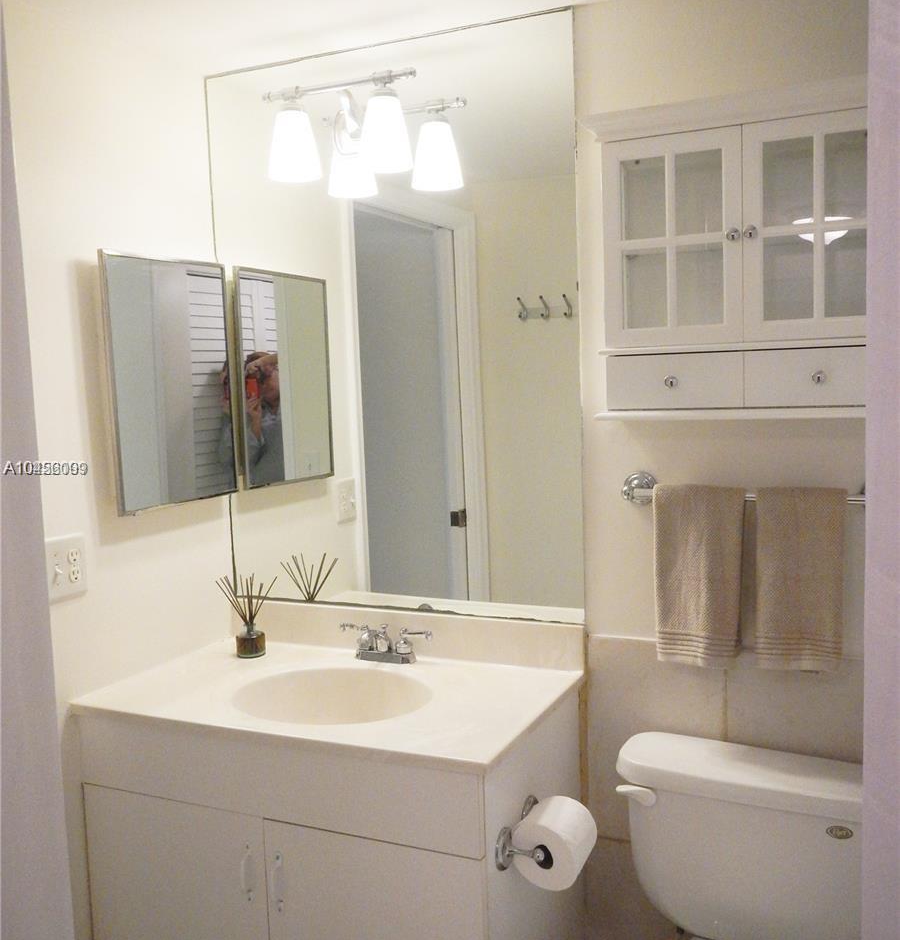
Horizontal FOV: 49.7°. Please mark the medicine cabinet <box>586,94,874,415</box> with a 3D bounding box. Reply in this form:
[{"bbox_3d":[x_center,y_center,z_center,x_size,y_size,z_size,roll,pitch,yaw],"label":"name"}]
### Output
[{"bbox_3d":[0.557,-0.386,1.819,0.567,0.576,0.178,1,6,24],"label":"medicine cabinet"}]

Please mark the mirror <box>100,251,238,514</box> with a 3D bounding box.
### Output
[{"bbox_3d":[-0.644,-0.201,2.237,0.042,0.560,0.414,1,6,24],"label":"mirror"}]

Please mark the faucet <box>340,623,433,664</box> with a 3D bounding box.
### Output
[{"bbox_3d":[-0.159,0.402,2.220,0.238,0.081,0.109,1,6,24],"label":"faucet"}]

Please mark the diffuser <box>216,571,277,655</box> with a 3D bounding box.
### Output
[{"bbox_3d":[-0.481,0.343,2.325,0.148,0.200,0.148,-2,5,0],"label":"diffuser"}]

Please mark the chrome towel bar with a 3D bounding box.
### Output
[{"bbox_3d":[0.593,0.046,1.903,0.520,0.067,0.081,1,6,24],"label":"chrome towel bar"}]

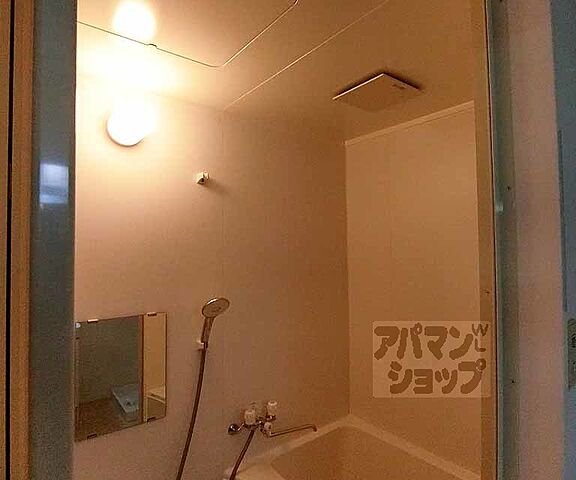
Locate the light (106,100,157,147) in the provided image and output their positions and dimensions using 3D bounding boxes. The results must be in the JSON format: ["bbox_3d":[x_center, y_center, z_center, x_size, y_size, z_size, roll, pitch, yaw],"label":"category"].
[{"bbox_3d":[-0.543,-0.408,1.155,0.155,0.155,0.136,0,-1,-39],"label":"light"}]

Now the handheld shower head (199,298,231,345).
[{"bbox_3d":[-0.299,0.317,1.281,0.105,0.222,0.062,0,28,-39],"label":"handheld shower head"}]

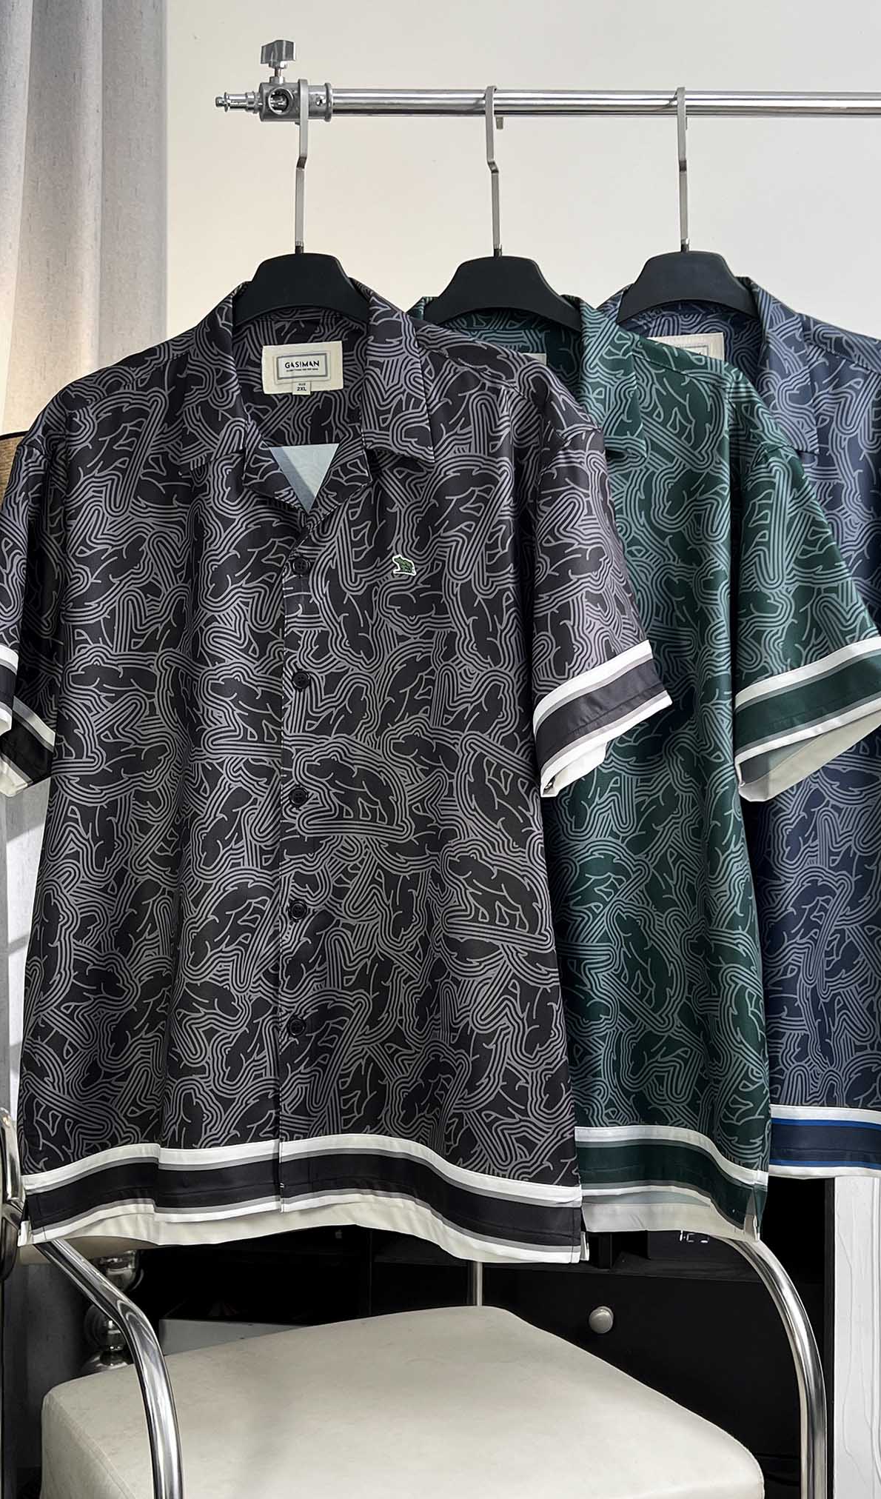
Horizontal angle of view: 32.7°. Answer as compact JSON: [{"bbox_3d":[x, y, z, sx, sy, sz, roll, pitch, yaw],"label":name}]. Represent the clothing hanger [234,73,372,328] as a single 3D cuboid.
[{"bbox_3d":[-0.120,-0.436,1.280,0.420,0.270,0.060,0,-1,11],"label":"clothing hanger"}]

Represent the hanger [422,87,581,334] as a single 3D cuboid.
[{"bbox_3d":[0.050,-0.448,1.320,0.420,0.270,0.060,0,-1,11],"label":"hanger"}]

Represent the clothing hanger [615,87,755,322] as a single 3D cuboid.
[{"bbox_3d":[0.220,-0.462,1.355,0.420,0.270,0.060,0,-1,11],"label":"clothing hanger"}]

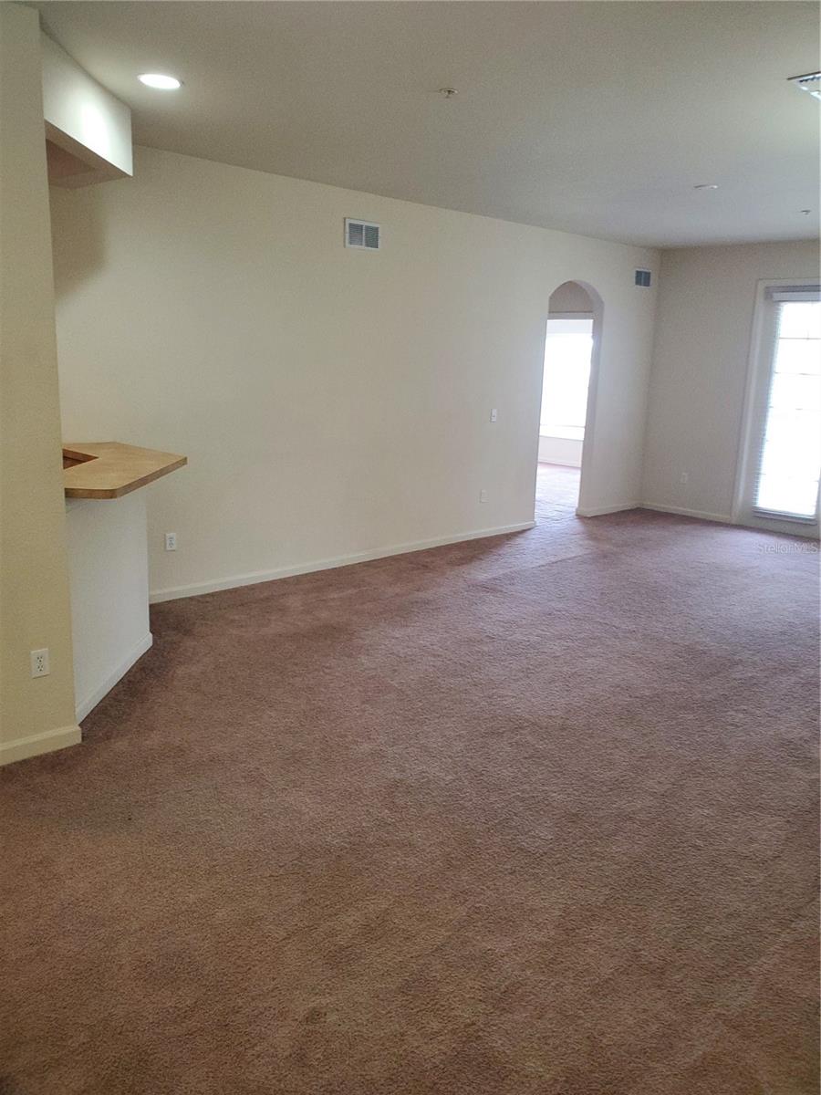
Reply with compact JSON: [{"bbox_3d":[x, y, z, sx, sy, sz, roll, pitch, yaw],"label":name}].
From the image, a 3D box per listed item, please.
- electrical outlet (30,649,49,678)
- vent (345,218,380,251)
[{"bbox_3d":[-1.487,0.464,3.298,0.070,0.115,0.010,-11,19,-43],"label":"electrical outlet"},{"bbox_3d":[-0.347,-2.261,5.954,0.330,0.192,0.020,-11,19,-43],"label":"vent"}]

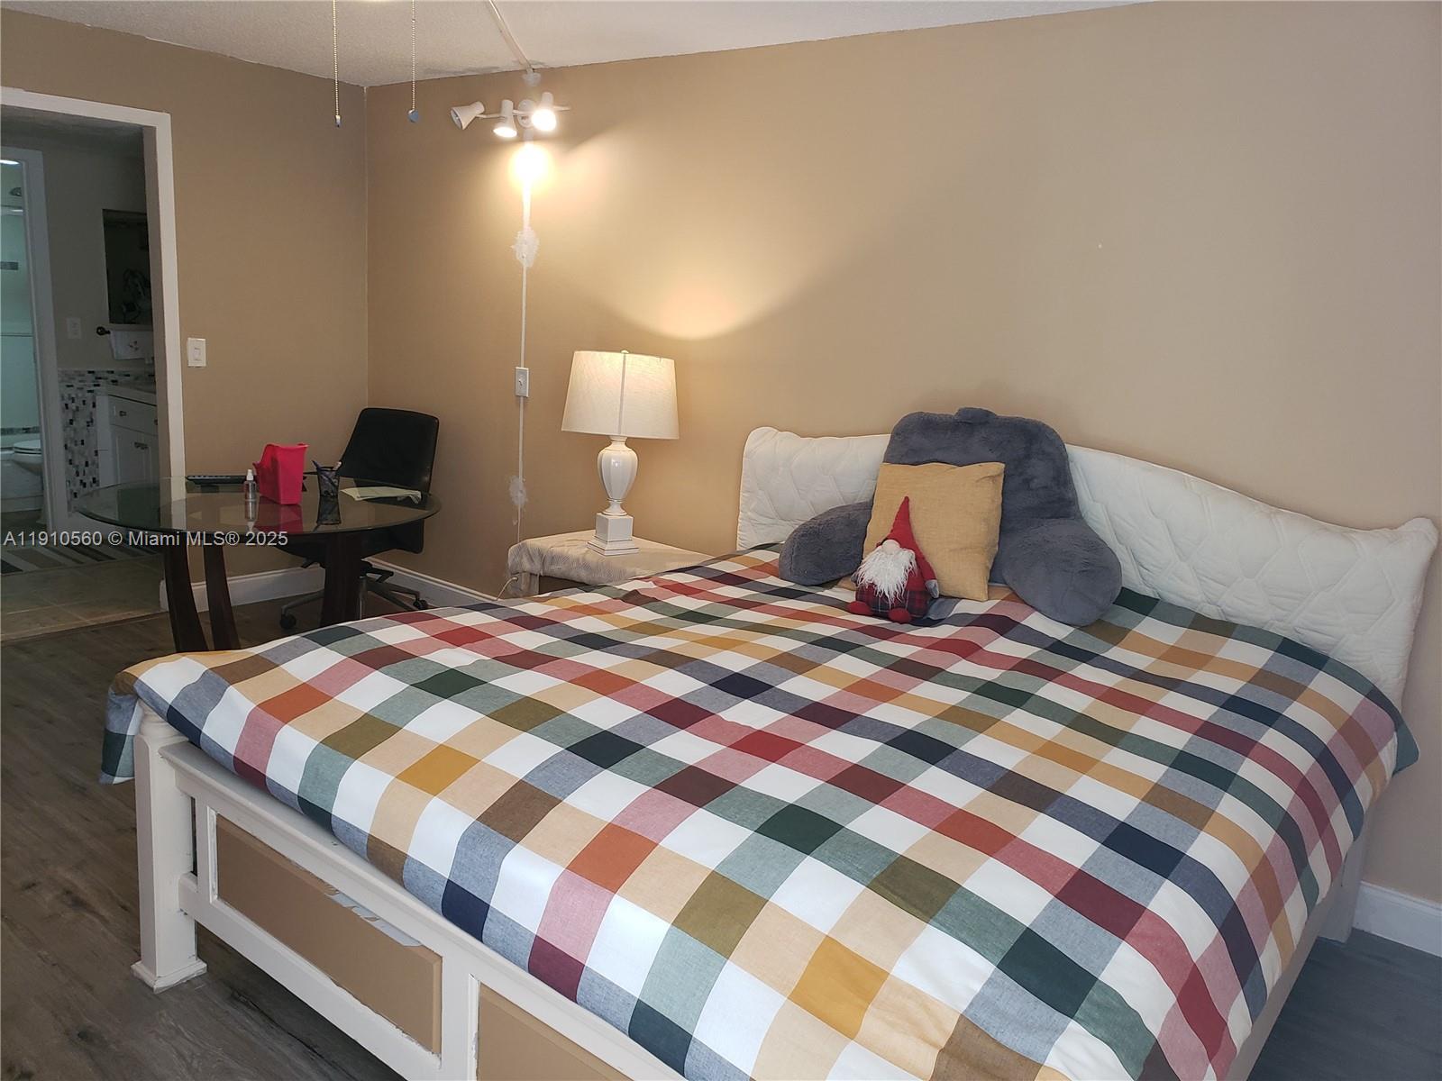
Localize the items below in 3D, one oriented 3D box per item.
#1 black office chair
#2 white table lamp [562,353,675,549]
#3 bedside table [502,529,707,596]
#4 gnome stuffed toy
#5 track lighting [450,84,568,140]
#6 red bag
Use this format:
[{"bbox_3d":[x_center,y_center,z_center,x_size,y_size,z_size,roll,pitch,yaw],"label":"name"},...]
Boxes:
[{"bbox_3d":[-1.669,-0.111,4.981,0.620,0.930,0.650,8,13,19],"label":"black office chair"},{"bbox_3d":[-0.386,-0.347,4.085,0.430,0.750,0.430,4,12,-1],"label":"white table lamp"},{"bbox_3d":[-0.404,0.338,4.103,0.620,0.600,0.530,13,15,36],"label":"bedside table"},{"bbox_3d":[0.489,0.039,2.972,0.235,0.330,0.190,10,14,27],"label":"gnome stuffed toy"},{"bbox_3d":[-0.861,-1.732,4.403,0.680,0.170,0.190,13,15,36],"label":"track lighting"},{"bbox_3d":[-1.569,-0.250,3.859,0.160,0.205,0.115,14,16,38],"label":"red bag"}]

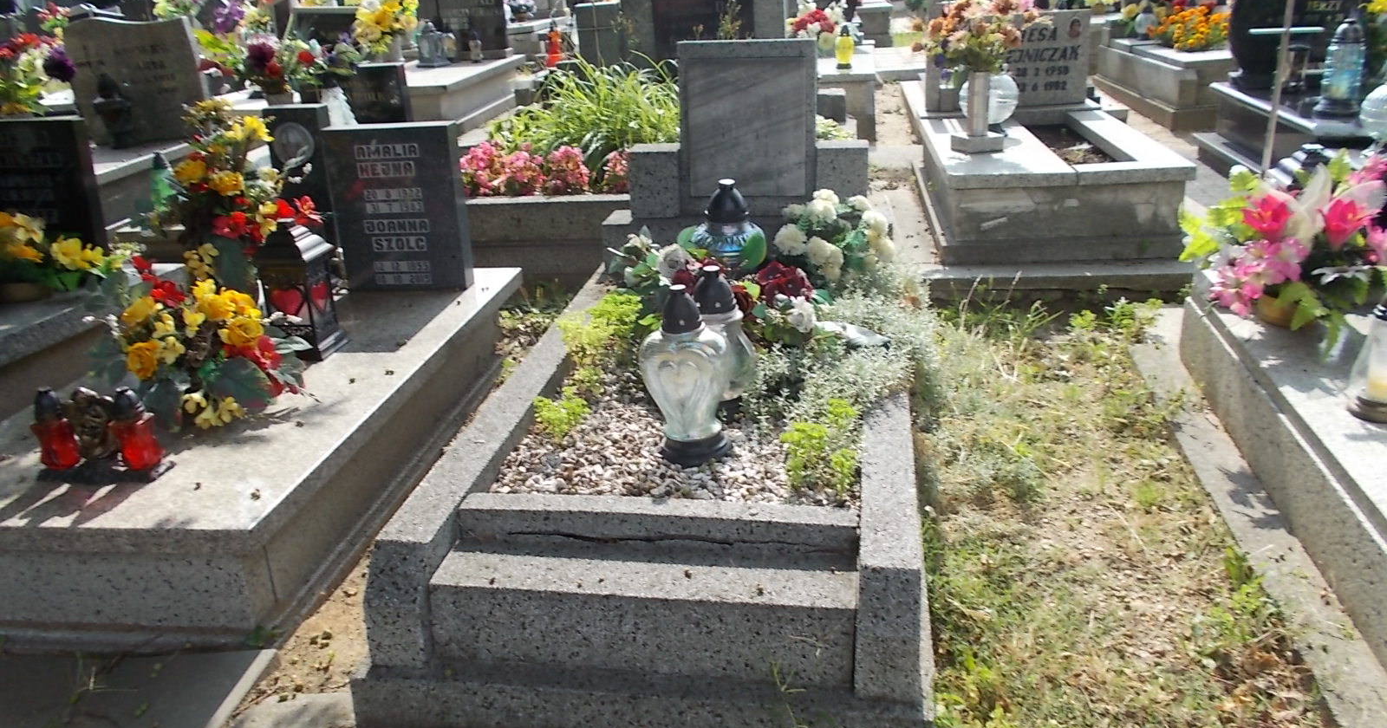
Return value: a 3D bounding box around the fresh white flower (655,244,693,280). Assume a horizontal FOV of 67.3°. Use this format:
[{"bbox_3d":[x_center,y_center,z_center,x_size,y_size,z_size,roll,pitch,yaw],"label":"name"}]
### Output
[{"bbox_3d":[-0.049,-0.264,2.712,0.100,0.095,0.095,1,21,10],"label":"fresh white flower"}]

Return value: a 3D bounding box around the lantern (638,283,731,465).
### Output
[{"bbox_3d":[-0.017,0.011,2.075,0.182,0.355,0.165,-3,21,0],"label":"lantern"}]

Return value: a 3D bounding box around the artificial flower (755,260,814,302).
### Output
[{"bbox_3d":[0.233,-0.208,2.651,0.145,0.100,0.125,1,21,10],"label":"artificial flower"}]

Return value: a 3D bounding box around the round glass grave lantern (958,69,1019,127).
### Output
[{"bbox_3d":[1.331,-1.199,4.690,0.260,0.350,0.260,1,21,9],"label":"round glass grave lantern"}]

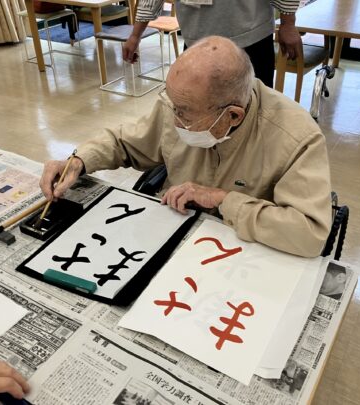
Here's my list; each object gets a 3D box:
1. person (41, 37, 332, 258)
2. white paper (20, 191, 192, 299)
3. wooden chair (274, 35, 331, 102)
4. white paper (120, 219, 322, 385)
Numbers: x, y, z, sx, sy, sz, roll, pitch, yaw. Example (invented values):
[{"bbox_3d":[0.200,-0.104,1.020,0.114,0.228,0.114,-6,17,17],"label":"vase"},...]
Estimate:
[{"bbox_3d":[0.097,0.035,1.328,0.720,1.030,0.660,12,36,19],"label":"person"},{"bbox_3d":[-0.145,0.078,1.007,0.272,0.005,0.362,14,37,22],"label":"white paper"},{"bbox_3d":[0.811,-1.170,3.406,0.560,0.770,0.540,20,40,29],"label":"wooden chair"},{"bbox_3d":[0.096,0.166,0.866,0.275,0.005,0.366,17,38,25],"label":"white paper"}]

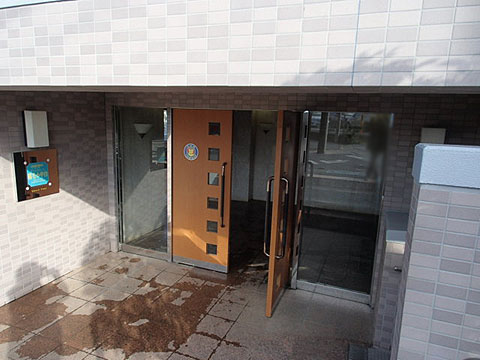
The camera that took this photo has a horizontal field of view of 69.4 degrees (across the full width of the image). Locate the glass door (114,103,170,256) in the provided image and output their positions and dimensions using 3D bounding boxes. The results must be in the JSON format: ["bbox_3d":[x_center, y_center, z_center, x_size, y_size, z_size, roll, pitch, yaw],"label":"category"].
[{"bbox_3d":[-1.271,0.011,4.604,0.770,1.892,0.040,6,11,21],"label":"glass door"}]

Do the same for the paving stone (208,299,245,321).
[{"bbox_3d":[-0.128,1.338,3.536,0.306,0.043,0.308,6,11,21],"label":"paving stone"}]

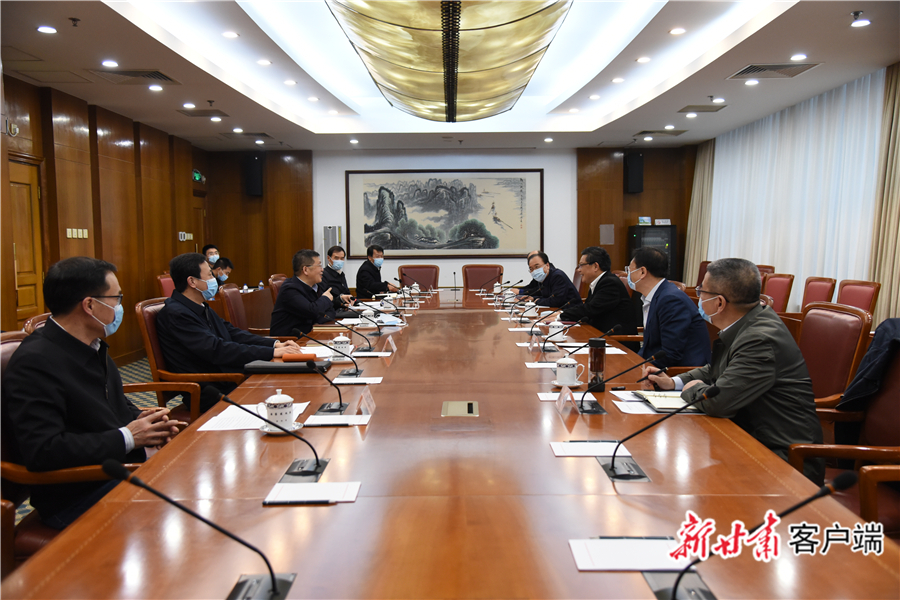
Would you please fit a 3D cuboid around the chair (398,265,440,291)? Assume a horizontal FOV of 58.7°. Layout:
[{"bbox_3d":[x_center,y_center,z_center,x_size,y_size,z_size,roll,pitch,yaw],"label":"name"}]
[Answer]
[{"bbox_3d":[-0.431,0.046,11.329,0.600,1.060,0.640,0,4,0],"label":"chair"}]

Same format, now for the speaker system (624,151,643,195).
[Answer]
[{"bbox_3d":[2.789,-1.913,12.047,0.230,0.580,0.310,0,4,0],"label":"speaker system"}]

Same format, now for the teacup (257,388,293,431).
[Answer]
[{"bbox_3d":[-0.550,0.348,2.545,0.118,0.129,0.090,0,4,0],"label":"teacup"}]

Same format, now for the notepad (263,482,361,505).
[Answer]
[{"bbox_3d":[-0.332,0.468,1.951,0.213,0.007,0.154,-1,4,0],"label":"notepad"}]

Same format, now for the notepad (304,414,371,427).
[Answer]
[{"bbox_3d":[-0.376,0.401,2.699,0.213,0.012,0.151,0,4,0],"label":"notepad"}]

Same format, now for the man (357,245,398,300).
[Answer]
[{"bbox_3d":[-0.819,0.050,9.225,0.680,1.330,0.530,1,4,18],"label":"man"}]

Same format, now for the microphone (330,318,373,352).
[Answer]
[{"bbox_3d":[-0.588,0.186,4.592,0.303,0.215,0.210,-1,4,0],"label":"microphone"}]

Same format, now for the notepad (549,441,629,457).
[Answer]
[{"bbox_3d":[0.410,0.435,2.325,0.213,0.007,0.156,-1,4,0],"label":"notepad"}]

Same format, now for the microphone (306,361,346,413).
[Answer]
[{"bbox_3d":[-0.429,0.302,2.860,0.110,0.215,0.360,-1,4,0],"label":"microphone"}]

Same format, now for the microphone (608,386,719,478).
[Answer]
[{"bbox_3d":[0.555,0.334,2.071,0.285,0.218,0.080,0,4,0],"label":"microphone"}]

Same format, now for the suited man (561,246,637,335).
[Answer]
[{"bbox_3d":[1.111,0.251,6.215,0.660,1.330,0.540,-1,4,0],"label":"suited man"}]

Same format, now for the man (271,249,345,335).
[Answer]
[{"bbox_3d":[-1.044,0.281,6.129,0.610,1.325,0.540,-1,4,0],"label":"man"}]

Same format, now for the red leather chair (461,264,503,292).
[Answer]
[{"bbox_3d":[0.457,0.036,11.467,0.610,1.055,0.680,-1,4,0],"label":"red leather chair"}]

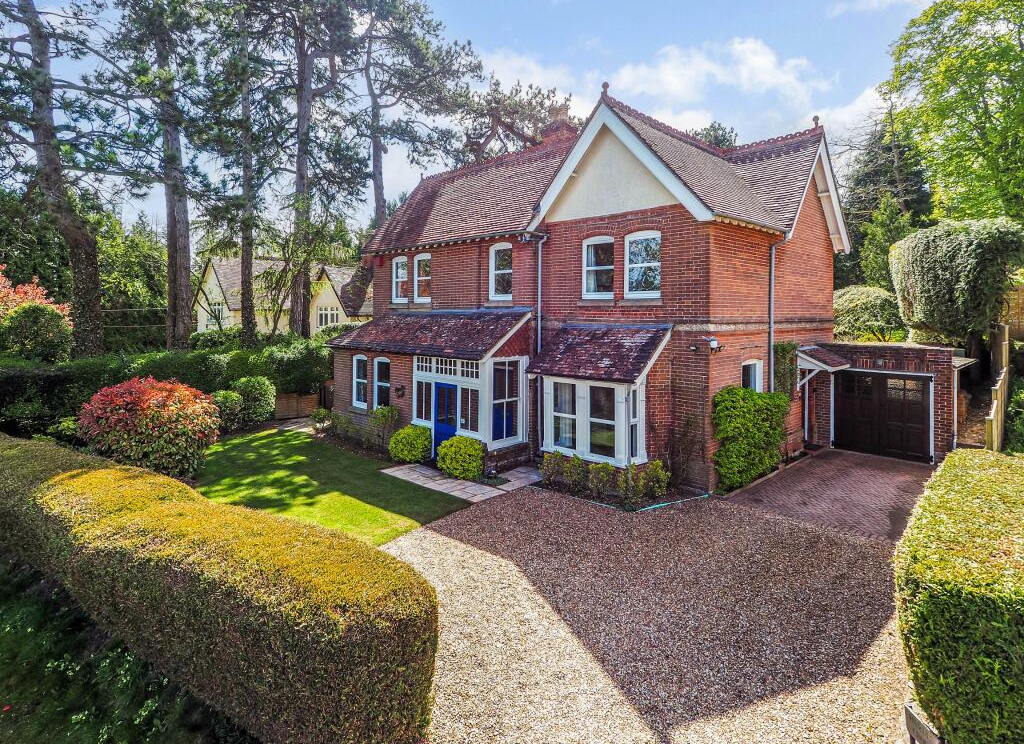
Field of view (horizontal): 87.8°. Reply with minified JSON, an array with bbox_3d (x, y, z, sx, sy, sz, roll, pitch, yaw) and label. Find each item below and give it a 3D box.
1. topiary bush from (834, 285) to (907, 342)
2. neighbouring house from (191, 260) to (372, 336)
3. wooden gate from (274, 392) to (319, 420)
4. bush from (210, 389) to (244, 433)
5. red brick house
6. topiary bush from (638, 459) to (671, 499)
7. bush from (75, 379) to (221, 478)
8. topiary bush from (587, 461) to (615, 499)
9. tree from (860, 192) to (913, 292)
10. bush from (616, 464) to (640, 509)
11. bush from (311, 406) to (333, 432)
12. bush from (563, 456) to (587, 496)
[{"bbox_3d":[13.102,-2.057,19.570,2.884,2.472,2.884,4,7,34],"label":"topiary bush"},{"bbox_3d":[-12.793,-3.415,33.475,10.815,6.592,10.300,6,8,43],"label":"neighbouring house"},{"bbox_3d":[-7.720,1.220,19.200,1.650,0.950,0.100,-5,7,-41],"label":"wooden gate"},{"bbox_3d":[-8.860,1.292,16.583,1.009,1.215,1.009,-3,7,-28],"label":"bush"},{"bbox_3d":[3.217,-3.081,16.109,11.742,10.012,15.862,-6,8,-44],"label":"red brick house"},{"bbox_3d":[2.867,2.157,10.712,0.639,0.721,0.639,2,6,15],"label":"topiary bush"},{"bbox_3d":[-8.601,1.278,12.669,2.832,2.060,2.832,-4,7,-34],"label":"bush"},{"bbox_3d":[1.780,2.173,10.712,0.577,0.690,0.577,1,6,9],"label":"topiary bush"},{"bbox_3d":[16.342,-4.300,23.175,2.266,6.180,2.266,4,7,35],"label":"tree"},{"bbox_3d":[2.276,2.190,10.403,0.494,0.721,0.494,1,6,12],"label":"bush"},{"bbox_3d":[-5.969,1.540,16.686,0.659,0.700,0.659,-2,6,-20],"label":"bush"},{"bbox_3d":[1.302,2.125,10.918,0.484,0.742,0.484,1,6,7],"label":"bush"}]

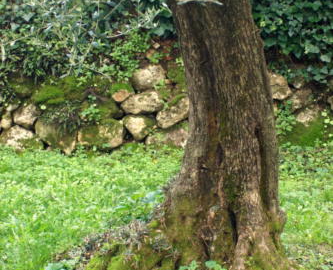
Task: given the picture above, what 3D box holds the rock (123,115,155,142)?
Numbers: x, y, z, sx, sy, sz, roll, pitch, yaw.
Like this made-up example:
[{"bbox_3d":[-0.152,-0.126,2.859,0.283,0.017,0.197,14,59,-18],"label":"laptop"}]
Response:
[{"bbox_3d":[-0.258,-0.060,10.500,0.286,0.228,0.240,0,7,0],"label":"rock"}]

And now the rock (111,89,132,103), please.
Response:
[{"bbox_3d":[-0.410,-0.358,10.600,0.181,0.124,0.160,0,7,0],"label":"rock"}]

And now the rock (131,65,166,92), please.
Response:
[{"bbox_3d":[-0.169,-0.531,10.700,0.328,0.232,0.270,0,7,0],"label":"rock"}]

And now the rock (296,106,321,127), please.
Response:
[{"bbox_3d":[1.322,-0.182,10.600,0.217,0.177,0.200,0,7,0],"label":"rock"}]

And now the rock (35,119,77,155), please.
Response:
[{"bbox_3d":[-1.014,0.023,10.400,0.372,0.312,0.310,0,7,0],"label":"rock"}]

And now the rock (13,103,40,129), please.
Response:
[{"bbox_3d":[-1.291,-0.171,10.500,0.251,0.228,0.230,0,7,0],"label":"rock"}]

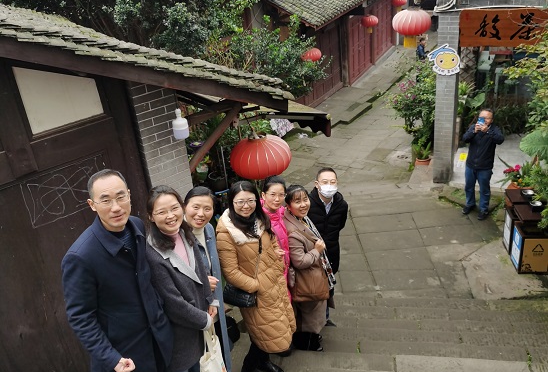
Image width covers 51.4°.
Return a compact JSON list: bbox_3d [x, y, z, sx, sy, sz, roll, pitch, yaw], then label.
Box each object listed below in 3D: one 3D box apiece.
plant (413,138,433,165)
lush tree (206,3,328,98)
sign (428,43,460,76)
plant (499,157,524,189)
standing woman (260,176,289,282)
[{"bbox_3d":[2.616,-0.588,10.000,0.380,0.560,0.380,1,29,13],"label":"plant"},{"bbox_3d":[-0.125,-2.416,11.198,2.300,2.400,2.000,1,29,13],"label":"lush tree"},{"bbox_3d":[2.514,-1.865,8.398,0.470,0.470,0.050,3,29,15],"label":"sign"},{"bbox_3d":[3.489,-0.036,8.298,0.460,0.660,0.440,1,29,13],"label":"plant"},{"bbox_3d":[0.083,0.624,4.114,0.380,1.600,0.500,20,37,38],"label":"standing woman"}]

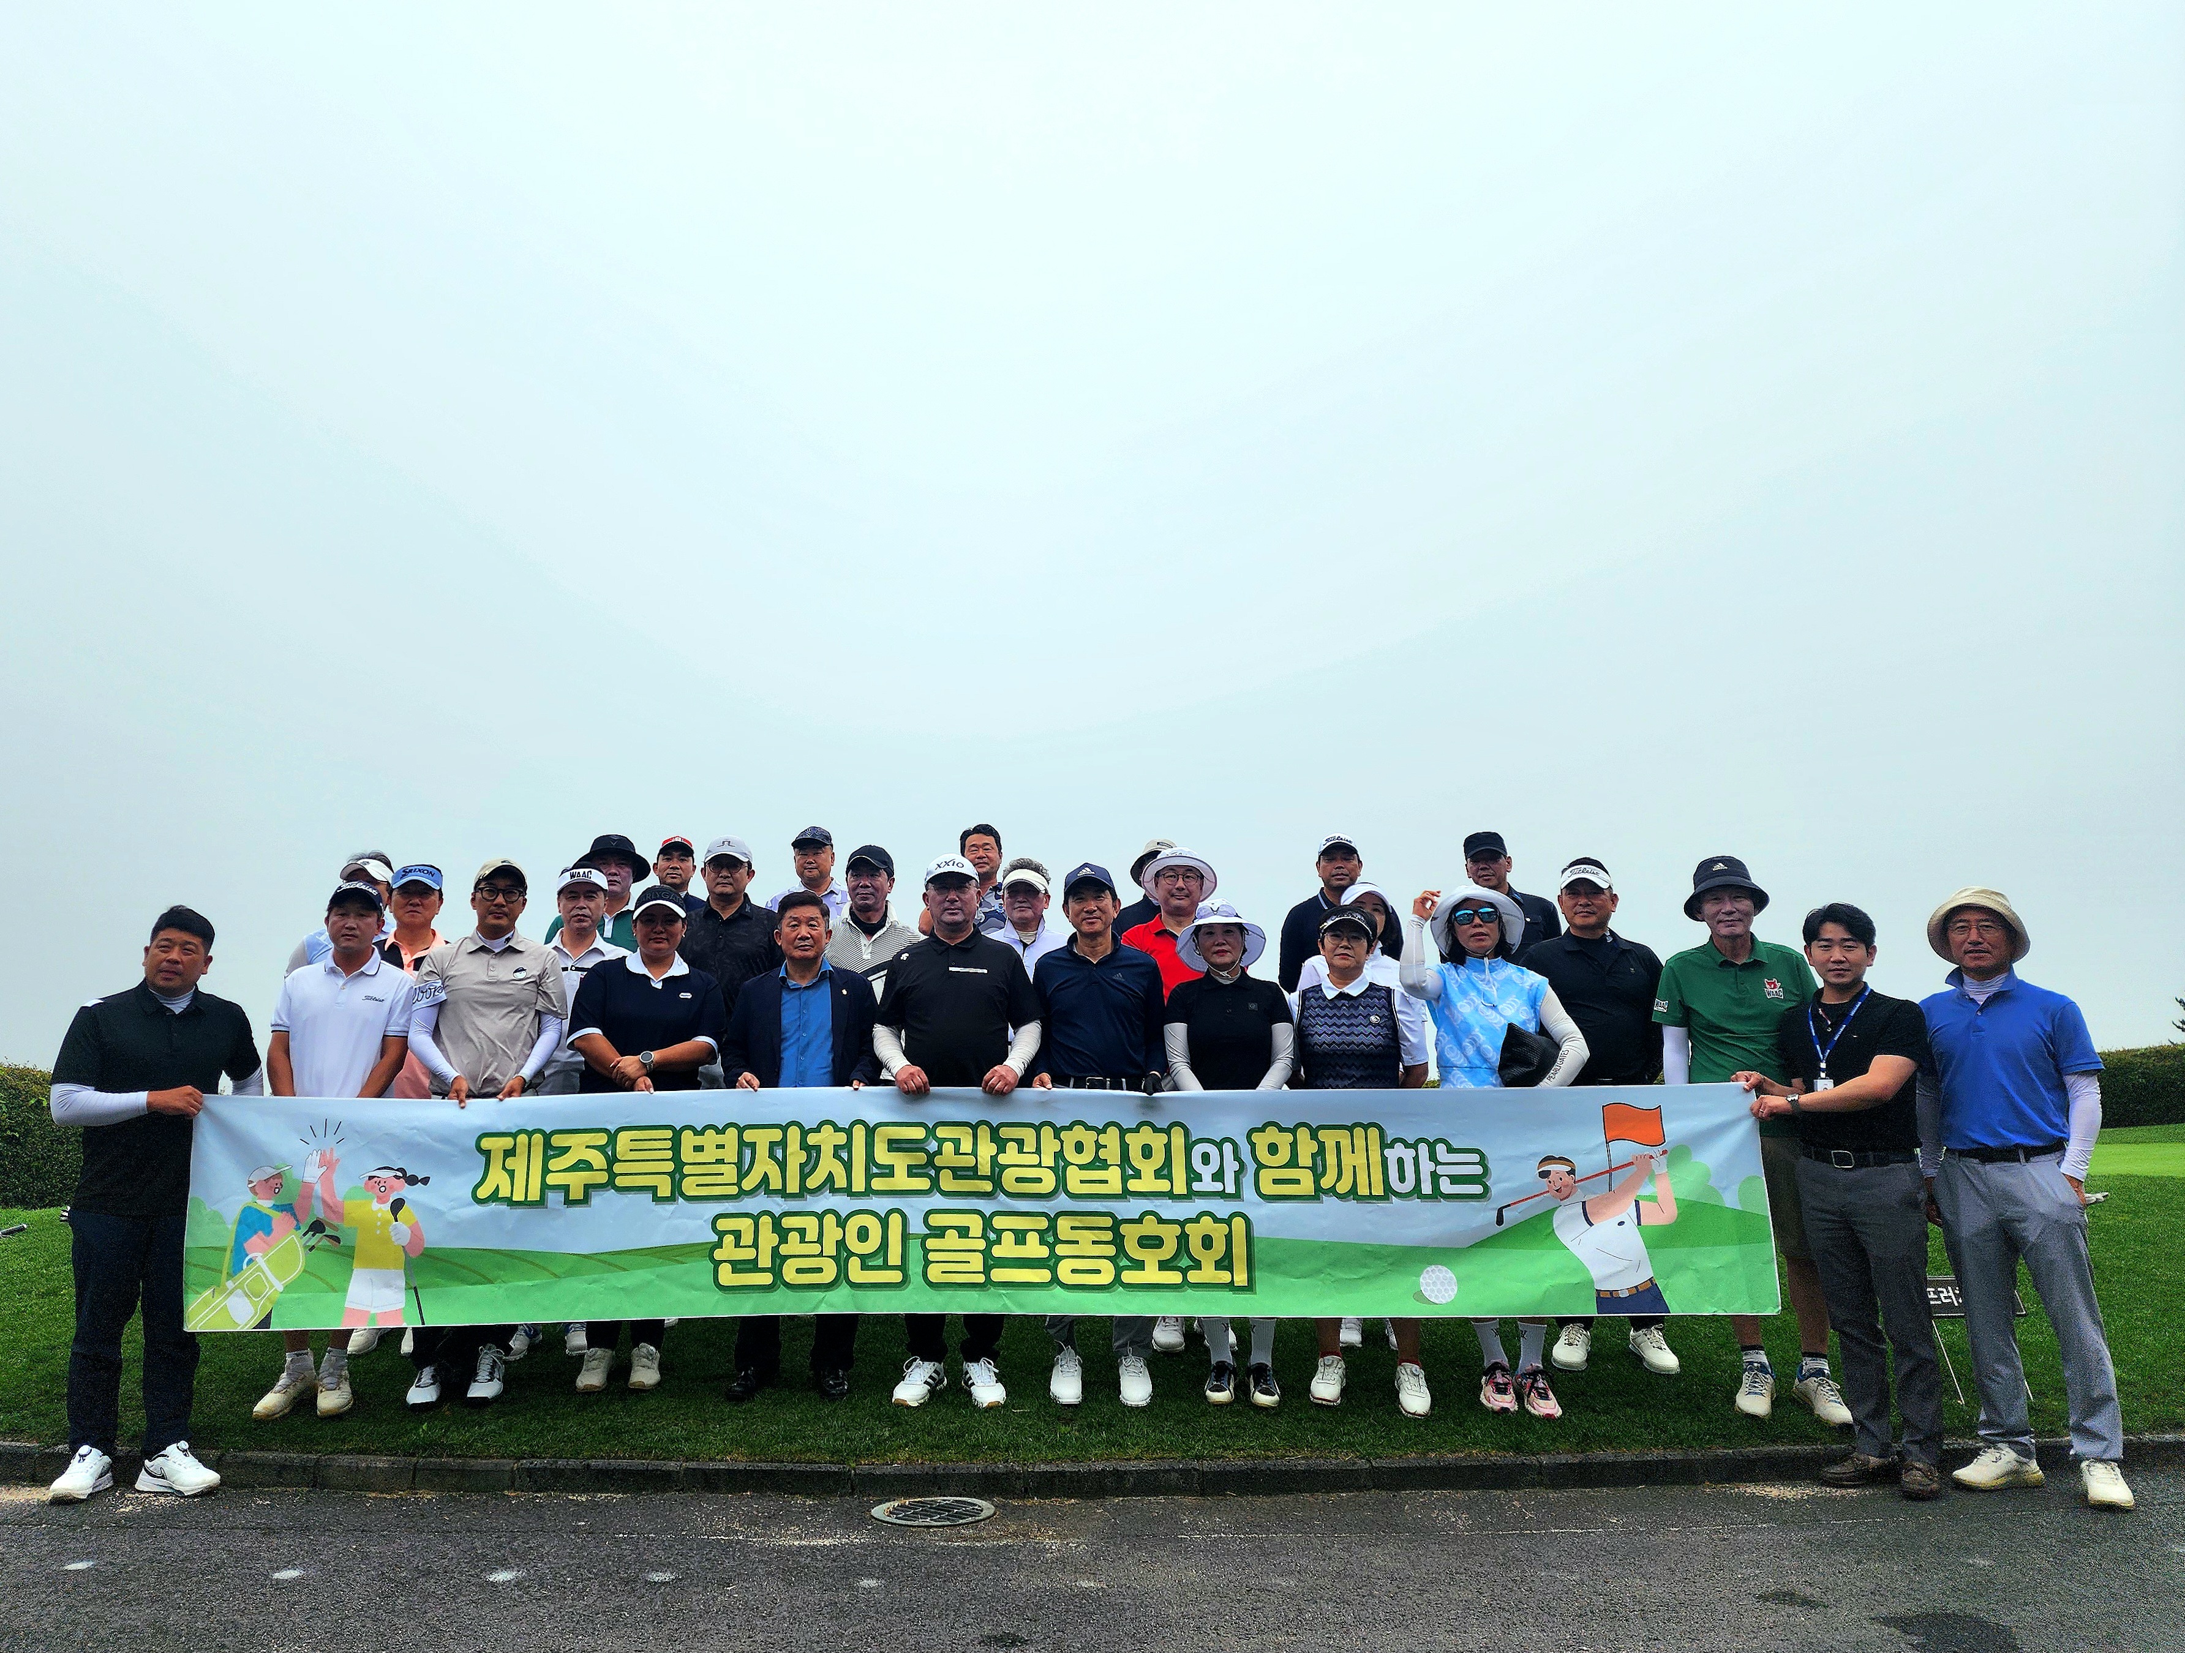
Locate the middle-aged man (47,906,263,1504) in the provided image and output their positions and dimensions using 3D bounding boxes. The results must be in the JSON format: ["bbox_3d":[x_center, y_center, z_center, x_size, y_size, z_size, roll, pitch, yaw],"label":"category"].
[{"bbox_3d":[-2.919,1.130,4.531,0.600,1.770,0.440,5,-11,-28],"label":"middle-aged man"}]

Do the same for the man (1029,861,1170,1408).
[{"bbox_3d":[0.020,0.991,4.881,0.480,1.770,0.360,0,-9,0],"label":"man"}]

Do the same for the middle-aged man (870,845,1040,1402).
[{"bbox_3d":[-0.458,0.966,4.792,0.560,1.760,0.420,0,-9,-1],"label":"middle-aged man"}]

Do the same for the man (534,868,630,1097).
[{"bbox_3d":[-1.913,1.005,5.307,0.500,1.740,0.340,2,-10,-12],"label":"man"}]

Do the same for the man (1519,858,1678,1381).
[{"bbox_3d":[1.817,0.982,5.191,0.550,1.768,0.340,-2,-11,9],"label":"man"}]

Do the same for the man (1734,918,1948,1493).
[{"bbox_3d":[2.325,1.134,4.582,0.600,1.798,0.380,-5,-11,22],"label":"man"}]

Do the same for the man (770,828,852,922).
[{"bbox_3d":[-1.296,0.879,6.553,0.540,1.788,0.320,0,-11,-3],"label":"man"}]

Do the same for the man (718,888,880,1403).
[{"bbox_3d":[-1.030,1.068,5.126,0.560,1.707,0.330,1,-11,-6],"label":"man"}]

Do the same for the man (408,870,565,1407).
[{"bbox_3d":[-2.004,0.978,4.808,0.500,1.760,0.380,2,-10,-16],"label":"man"}]

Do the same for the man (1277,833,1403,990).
[{"bbox_3d":[0.959,0.915,5.625,0.500,1.800,0.340,-2,-10,8],"label":"man"}]

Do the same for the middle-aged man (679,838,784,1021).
[{"bbox_3d":[-1.439,0.918,5.613,0.570,1.798,0.340,1,-11,-6],"label":"middle-aged man"}]

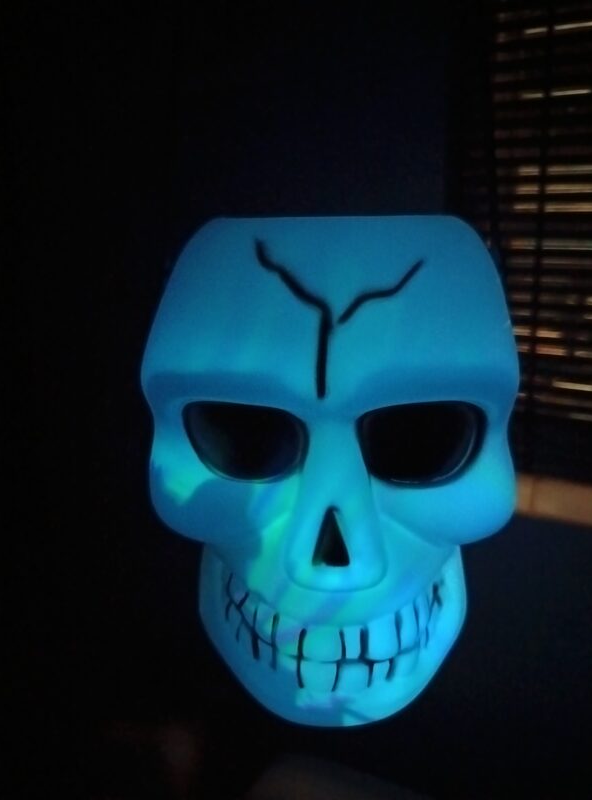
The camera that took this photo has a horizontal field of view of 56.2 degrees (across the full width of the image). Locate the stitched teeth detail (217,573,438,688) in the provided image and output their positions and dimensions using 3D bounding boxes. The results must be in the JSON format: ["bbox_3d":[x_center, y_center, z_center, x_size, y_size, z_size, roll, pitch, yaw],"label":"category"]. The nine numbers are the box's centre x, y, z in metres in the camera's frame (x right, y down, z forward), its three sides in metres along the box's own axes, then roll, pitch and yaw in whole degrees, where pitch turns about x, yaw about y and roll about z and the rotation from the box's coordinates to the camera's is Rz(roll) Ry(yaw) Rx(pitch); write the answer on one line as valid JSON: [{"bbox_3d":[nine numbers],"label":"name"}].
[{"bbox_3d":[0.021,0.127,0.305,0.122,0.054,0.040,1,10,3],"label":"stitched teeth detail"}]

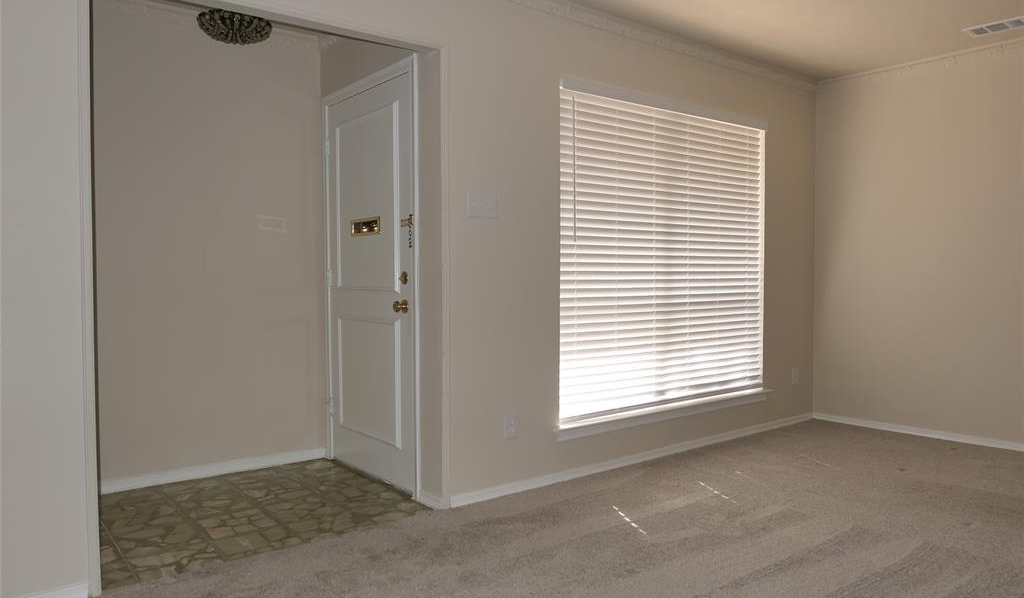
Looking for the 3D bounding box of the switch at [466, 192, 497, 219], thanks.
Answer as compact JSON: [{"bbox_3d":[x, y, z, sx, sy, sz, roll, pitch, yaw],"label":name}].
[{"bbox_3d":[-0.131,-0.429,3.104,0.166,0.114,0.020,-2,3,-37],"label":"switch"}]

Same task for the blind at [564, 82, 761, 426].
[{"bbox_3d":[0.913,-0.231,3.957,1.755,1.715,0.060,-2,3,-37],"label":"blind"}]

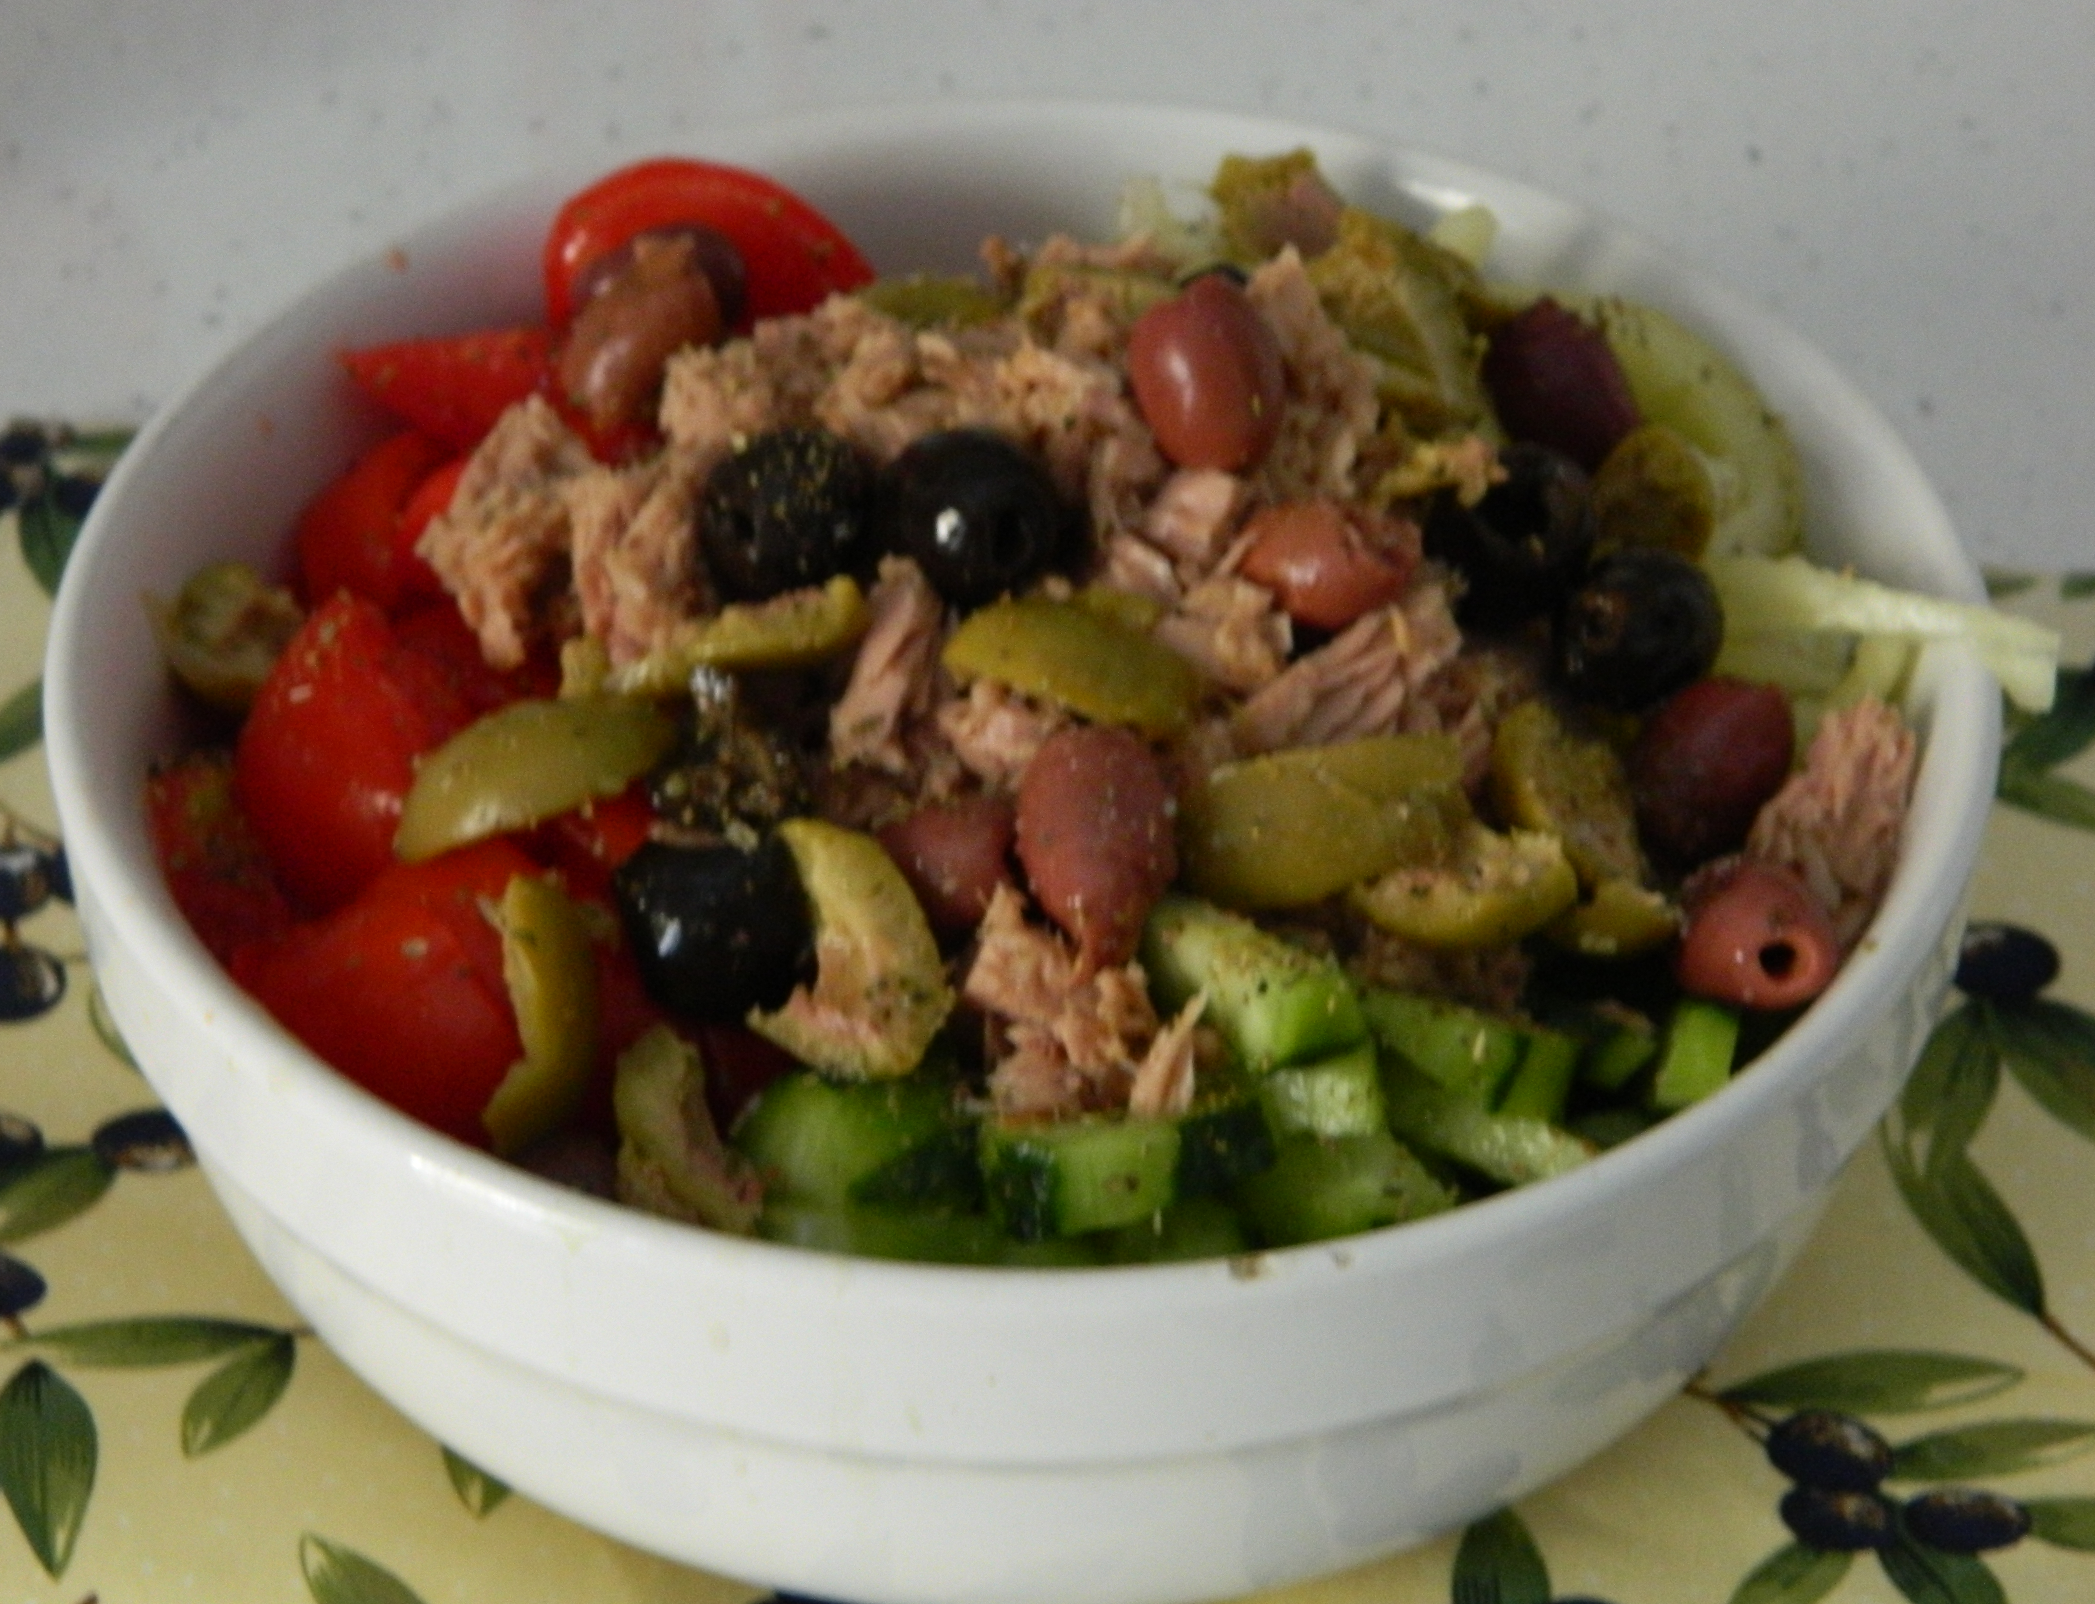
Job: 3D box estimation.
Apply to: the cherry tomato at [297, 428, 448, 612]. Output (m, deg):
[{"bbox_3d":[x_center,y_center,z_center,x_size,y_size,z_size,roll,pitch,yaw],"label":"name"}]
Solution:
[{"bbox_3d":[-0.079,-0.033,0.516,0.024,0.021,0.023,-12,42,-14],"label":"cherry tomato"}]

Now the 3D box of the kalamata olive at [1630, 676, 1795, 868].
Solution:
[{"bbox_3d":[0.070,-0.003,0.458,0.017,0.017,0.022,29,81,0],"label":"kalamata olive"}]

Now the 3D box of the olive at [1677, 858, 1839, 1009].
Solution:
[{"bbox_3d":[0.076,0.014,0.466,0.017,0.017,0.021,0,18,-18],"label":"olive"}]

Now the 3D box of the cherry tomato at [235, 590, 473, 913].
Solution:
[{"bbox_3d":[-0.075,-0.005,0.466,0.026,0.035,0.027,-3,18,0],"label":"cherry tomato"}]

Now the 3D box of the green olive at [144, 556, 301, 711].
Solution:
[{"bbox_3d":[-0.093,-0.019,0.492,0.020,0.017,0.018,-8,41,-9],"label":"green olive"}]

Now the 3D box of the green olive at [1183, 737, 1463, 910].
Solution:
[{"bbox_3d":[0.028,0.002,0.443,0.030,0.013,0.019,-16,66,-9],"label":"green olive"}]

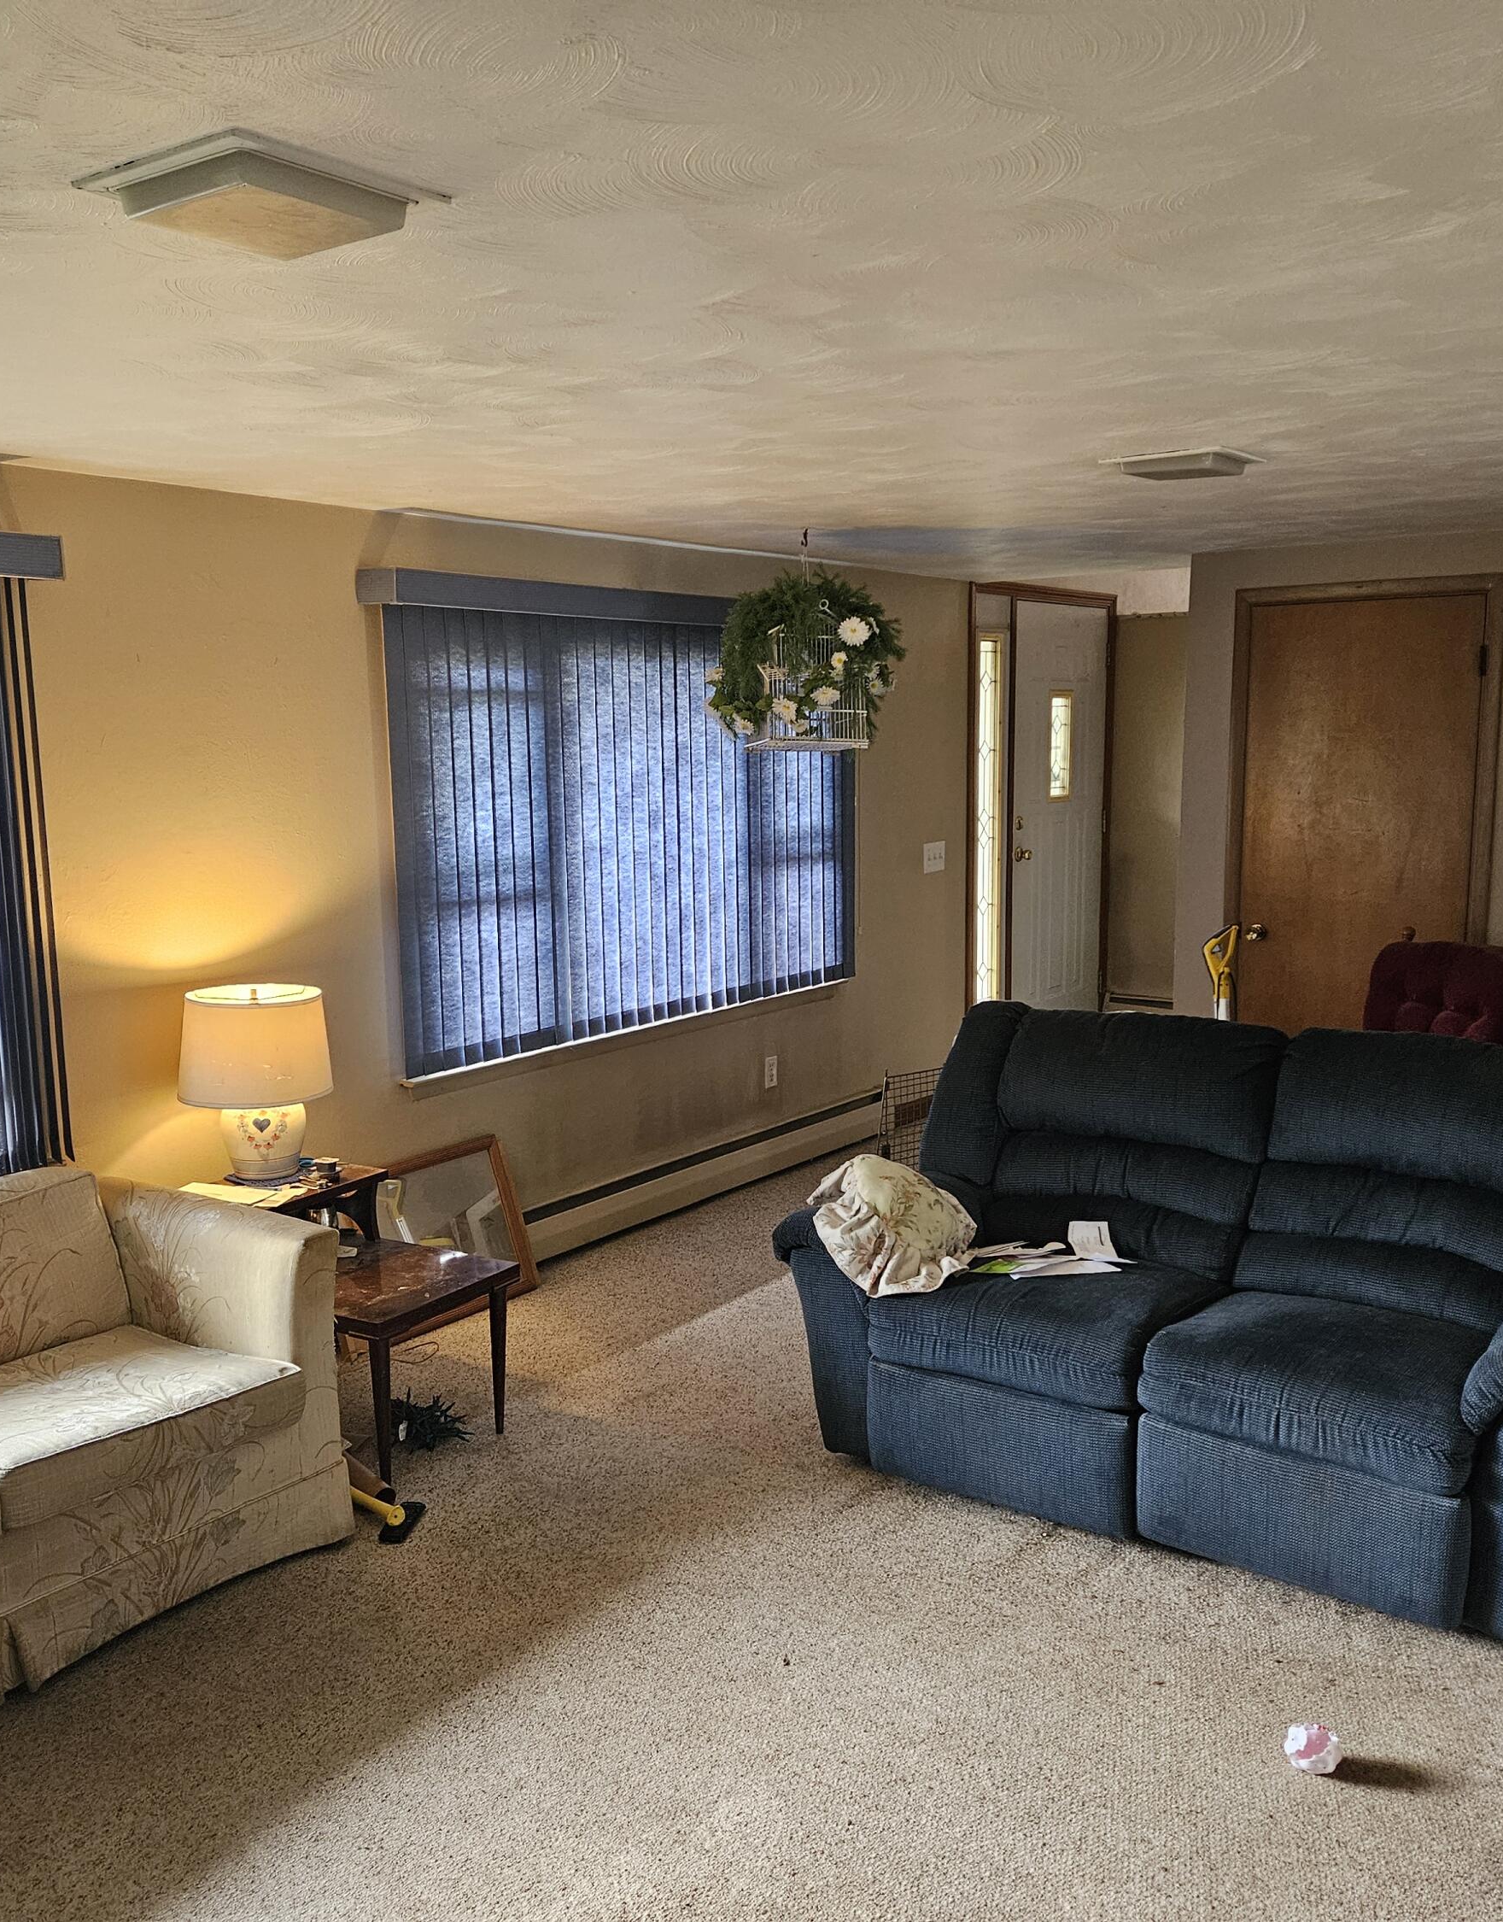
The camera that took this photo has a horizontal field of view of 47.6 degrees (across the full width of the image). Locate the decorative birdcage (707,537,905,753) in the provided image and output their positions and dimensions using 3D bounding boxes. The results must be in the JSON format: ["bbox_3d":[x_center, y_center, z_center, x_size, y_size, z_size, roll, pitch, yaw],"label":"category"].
[{"bbox_3d":[0.167,-0.977,5.257,0.580,0.630,0.380,0,8,2],"label":"decorative birdcage"}]

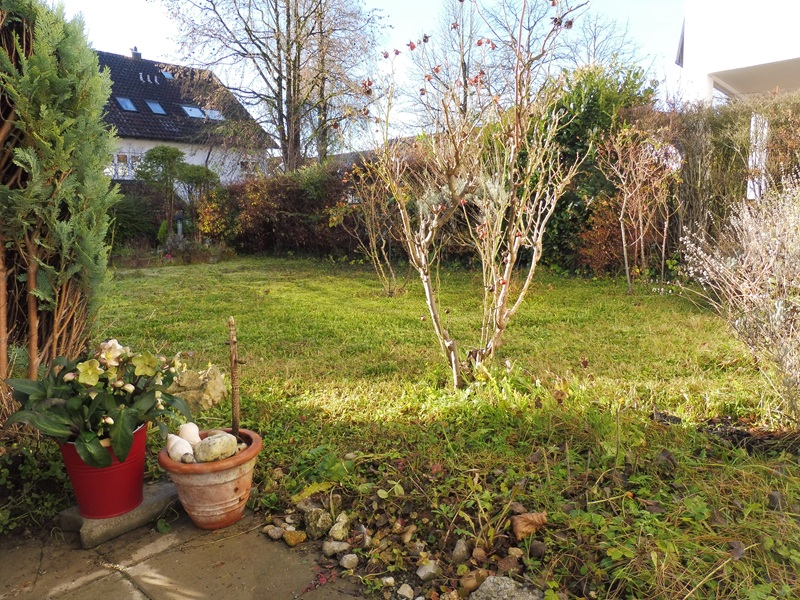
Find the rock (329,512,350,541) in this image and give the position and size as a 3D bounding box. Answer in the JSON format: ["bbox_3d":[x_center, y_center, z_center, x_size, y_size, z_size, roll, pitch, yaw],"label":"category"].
[{"bbox_3d":[-0.153,0.573,1.466,0.053,0.061,0.063,-2,8,-7],"label":"rock"}]

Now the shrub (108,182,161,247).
[{"bbox_3d":[-4.352,-1.342,9.400,0.880,1.080,0.800,0,10,0],"label":"shrub"}]

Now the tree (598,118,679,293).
[{"bbox_3d":[2.491,-0.982,6.112,0.820,1.734,0.700,2,9,22],"label":"tree"}]

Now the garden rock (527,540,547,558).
[{"bbox_3d":[0.328,0.592,1.369,0.040,0.031,0.035,1,8,14],"label":"garden rock"}]

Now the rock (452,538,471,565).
[{"bbox_3d":[0.152,0.620,1.425,0.045,0.055,0.045,0,10,0],"label":"rock"}]

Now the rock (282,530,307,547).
[{"bbox_3d":[-0.261,0.595,1.438,0.059,0.030,0.042,-3,8,-11],"label":"rock"}]

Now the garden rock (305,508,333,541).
[{"bbox_3d":[-0.216,0.595,1.530,0.074,0.072,0.068,0,10,0],"label":"garden rock"}]

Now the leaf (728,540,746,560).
[{"bbox_3d":[0.765,0.567,1.308,0.038,0.020,0.045,4,9,31],"label":"leaf"}]

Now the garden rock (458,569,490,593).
[{"bbox_3d":[0.161,0.609,1.252,0.062,0.037,0.050,0,8,7],"label":"garden rock"}]

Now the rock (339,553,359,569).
[{"bbox_3d":[-0.117,0.606,1.340,0.043,0.029,0.037,-2,8,-6],"label":"rock"}]

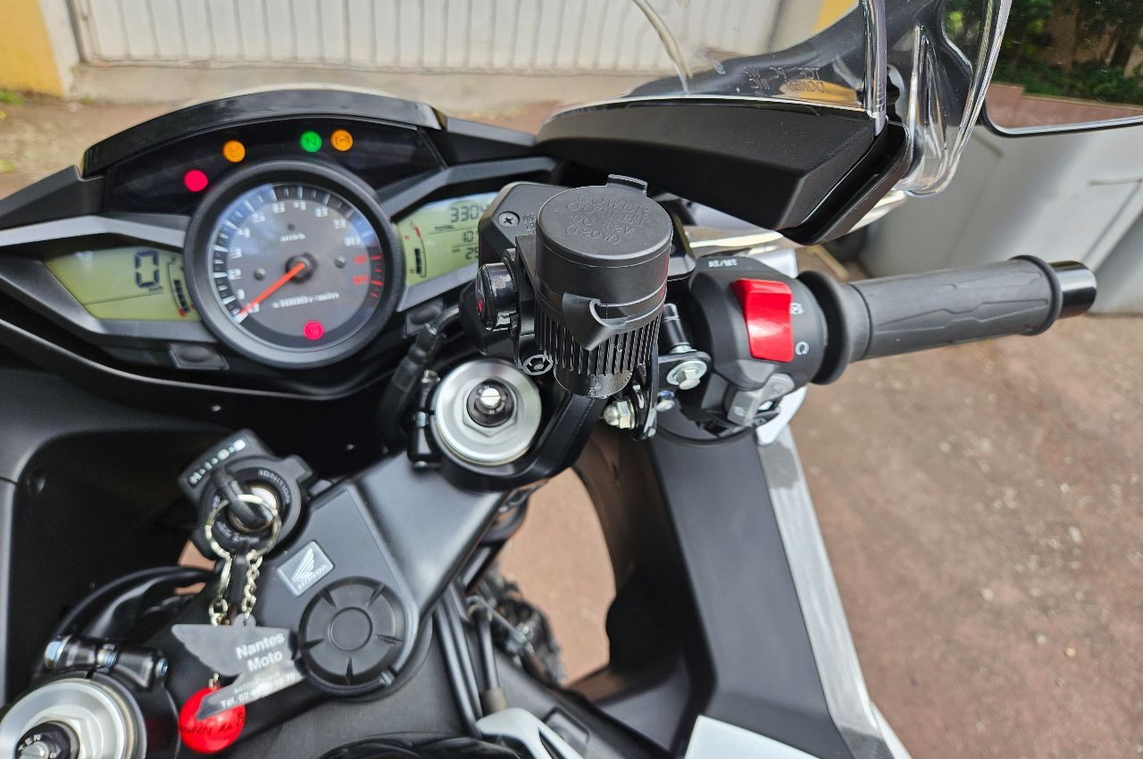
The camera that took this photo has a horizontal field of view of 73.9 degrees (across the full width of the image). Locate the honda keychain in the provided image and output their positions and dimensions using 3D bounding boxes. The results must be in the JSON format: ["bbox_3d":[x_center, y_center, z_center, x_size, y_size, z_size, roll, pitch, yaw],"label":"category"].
[{"bbox_3d":[-0.135,0.098,0.307,0.052,0.103,0.030,4,-4,-1],"label":"honda keychain"}]

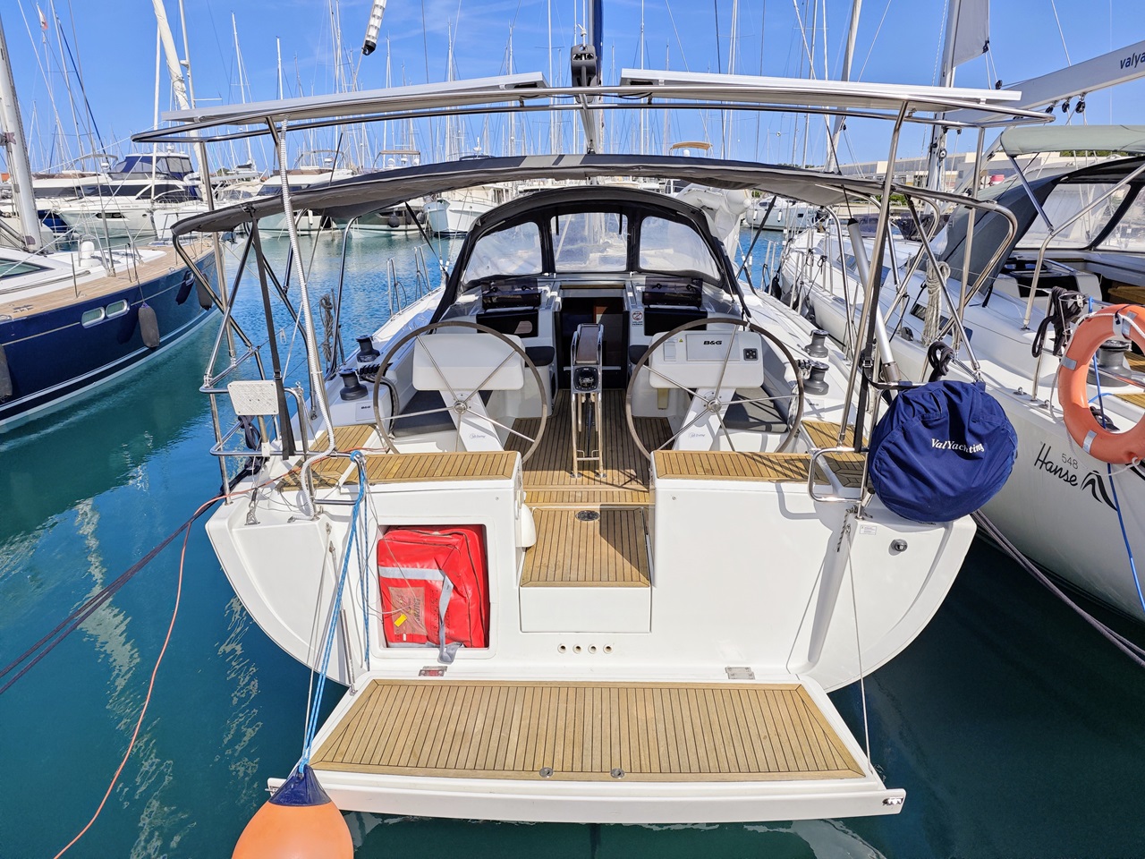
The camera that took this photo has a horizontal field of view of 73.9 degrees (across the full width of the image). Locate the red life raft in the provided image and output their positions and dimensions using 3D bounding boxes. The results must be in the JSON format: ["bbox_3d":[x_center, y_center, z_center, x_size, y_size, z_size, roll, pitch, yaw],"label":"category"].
[{"bbox_3d":[-0.768,0.850,4.360,0.520,0.680,0.360,-1,18,0],"label":"red life raft"}]

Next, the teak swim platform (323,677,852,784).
[{"bbox_3d":[0.064,1.518,3.816,2.570,0.070,0.730,0,18,2],"label":"teak swim platform"}]

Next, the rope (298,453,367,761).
[{"bbox_3d":[-1.176,0.862,3.749,0.100,1.521,0.080,7,-11,0],"label":"rope"}]

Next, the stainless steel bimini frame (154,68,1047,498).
[{"bbox_3d":[0.077,-0.717,4.234,3.850,2.050,2.100,0,18,2],"label":"stainless steel bimini frame"}]

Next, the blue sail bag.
[{"bbox_3d":[1.810,0.118,3.771,0.710,0.730,0.270,-3,18,-6],"label":"blue sail bag"}]

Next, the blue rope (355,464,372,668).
[{"bbox_3d":[-1.109,0.749,4.067,0.055,1.200,0.050,0,18,2],"label":"blue rope"}]

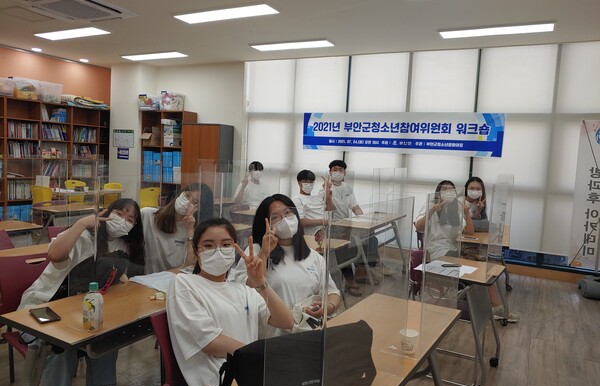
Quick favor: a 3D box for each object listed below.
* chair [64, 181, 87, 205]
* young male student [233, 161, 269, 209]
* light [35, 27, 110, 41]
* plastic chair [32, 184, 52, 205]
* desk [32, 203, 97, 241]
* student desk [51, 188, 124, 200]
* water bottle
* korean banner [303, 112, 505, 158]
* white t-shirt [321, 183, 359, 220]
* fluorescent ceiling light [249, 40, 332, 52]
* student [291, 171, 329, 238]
[{"bbox_3d":[-4.165,0.196,7.950,0.470,0.800,0.520,2,5,-10],"label":"chair"},{"bbox_3d":[-0.537,0.288,5.470,0.560,1.340,0.680,1,5,-22],"label":"young male student"},{"bbox_3d":[-3.129,-2.196,5.932,1.200,0.060,0.300,6,7,27],"label":"light"},{"bbox_3d":[-3.938,0.291,6.950,0.470,0.800,0.520,5,5,24],"label":"plastic chair"},{"bbox_3d":[-2.647,0.525,4.928,0.460,0.720,0.560,6,7,27],"label":"desk"},{"bbox_3d":[-3.274,0.325,6.601,0.550,0.720,1.000,6,7,27],"label":"student desk"},{"bbox_3d":[-0.835,0.454,1.749,0.072,0.187,0.072,1,5,-20],"label":"water bottle"},{"bbox_3d":[1.403,-0.885,6.437,2.960,0.590,0.020,5,5,24],"label":"korean banner"},{"bbox_3d":[0.469,0.159,5.150,0.480,0.620,0.290,1,5,-15],"label":"white t-shirt"},{"bbox_3d":[-0.114,-2.079,6.102,1.200,0.060,0.300,6,7,27],"label":"fluorescent ceiling light"},{"bbox_3d":[0.184,0.386,4.821,0.500,1.260,0.720,-3,8,-43],"label":"student"}]

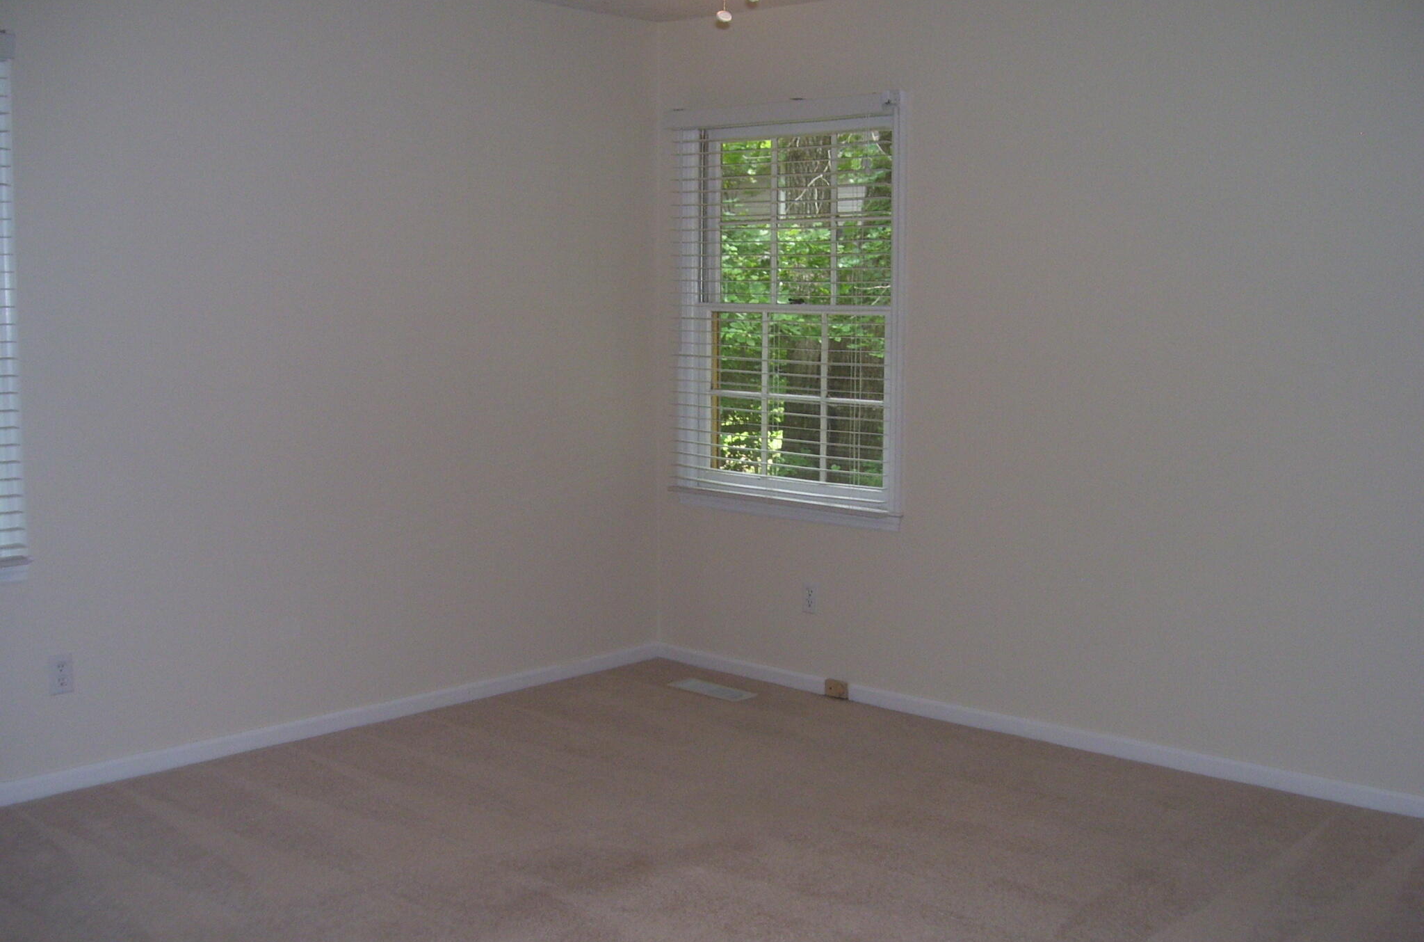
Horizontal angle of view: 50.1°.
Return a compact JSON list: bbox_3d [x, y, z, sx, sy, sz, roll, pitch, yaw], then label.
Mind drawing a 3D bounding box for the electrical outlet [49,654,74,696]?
[{"bbox_3d":[-1.803,0.565,4.224,0.015,0.115,0.071,6,8,42],"label":"electrical outlet"}]

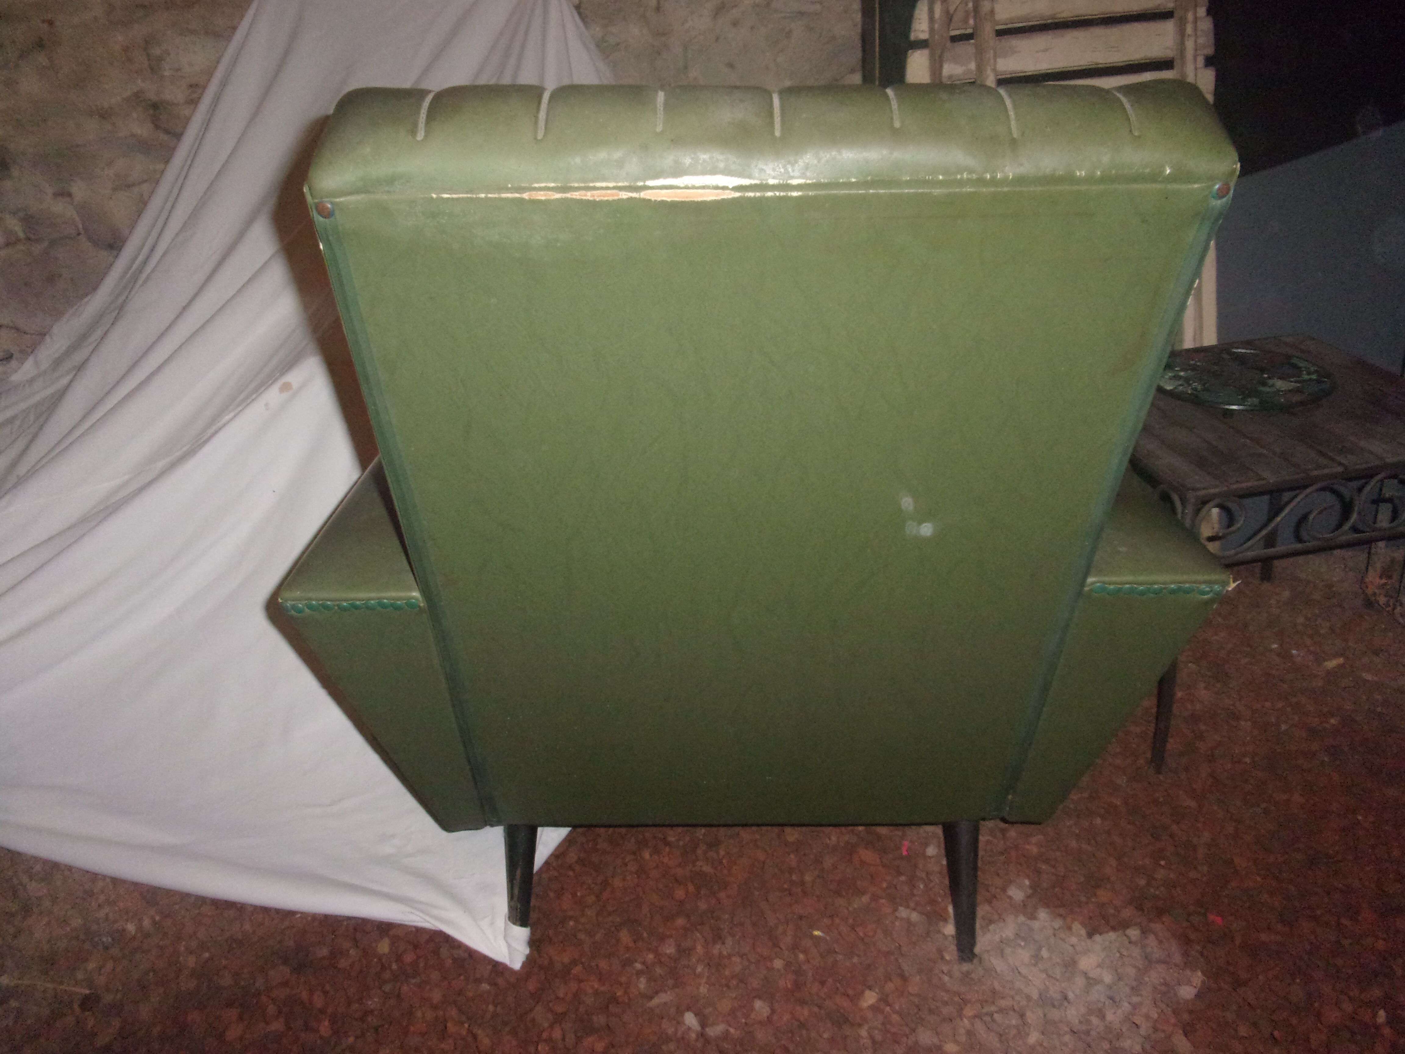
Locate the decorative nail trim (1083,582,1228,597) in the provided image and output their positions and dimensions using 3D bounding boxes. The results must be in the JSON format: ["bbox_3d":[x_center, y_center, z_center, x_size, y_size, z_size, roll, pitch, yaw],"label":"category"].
[{"bbox_3d":[0.351,0.047,0.883,0.106,0.011,0.006,-1,27,1],"label":"decorative nail trim"}]

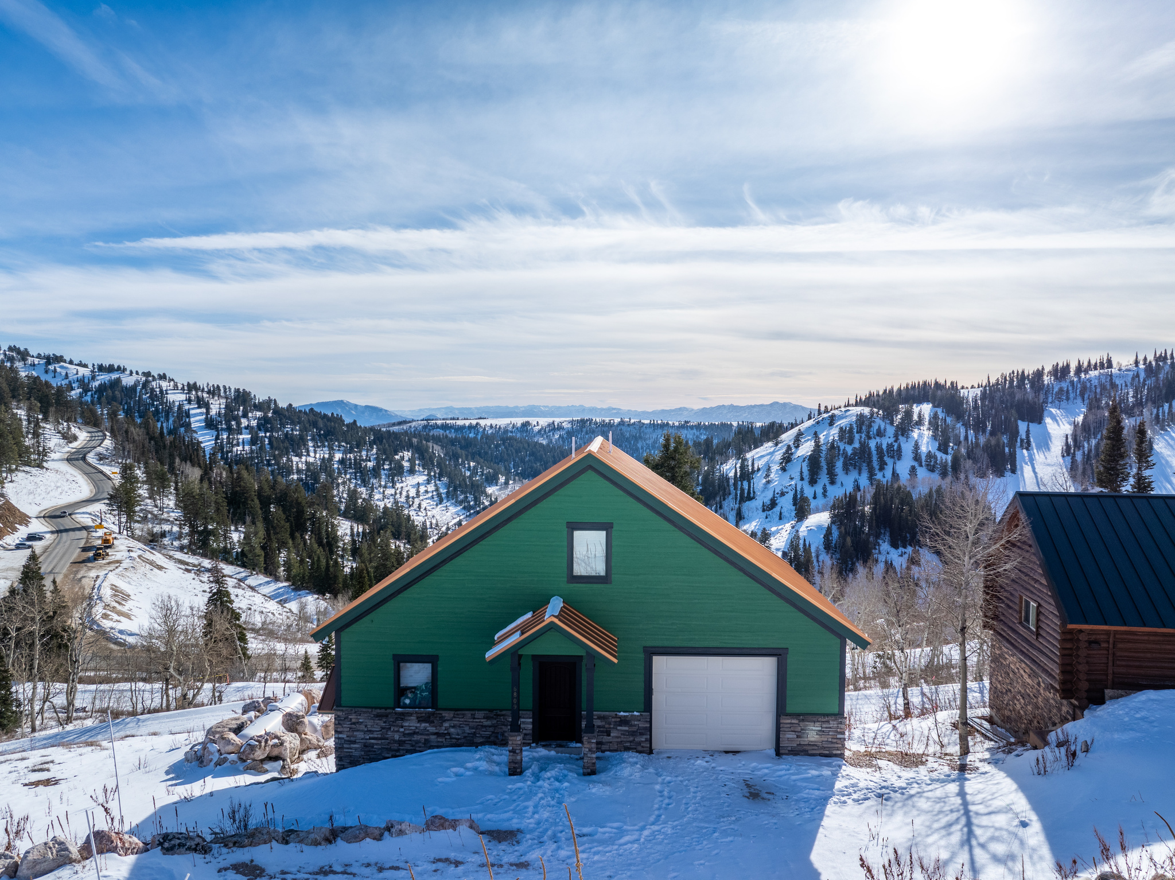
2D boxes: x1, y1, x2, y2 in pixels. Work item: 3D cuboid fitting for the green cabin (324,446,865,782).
[{"bbox_3d":[0.176,4.045,24.063,13.681,8.121,10.855,0,2,2],"label":"green cabin"}]

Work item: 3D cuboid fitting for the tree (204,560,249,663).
[{"bbox_3d":[-37.713,18.341,85.000,4.792,11.884,4.792,0,2,0],"label":"tree"}]

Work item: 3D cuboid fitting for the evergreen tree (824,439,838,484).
[{"bbox_3d":[79.330,7.017,265.000,4.781,14.655,4.781,0,2,0],"label":"evergreen tree"}]

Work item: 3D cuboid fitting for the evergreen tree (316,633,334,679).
[{"bbox_3d":[-25.043,20.610,78.000,1.891,5.063,1.891,0,2,0],"label":"evergreen tree"}]

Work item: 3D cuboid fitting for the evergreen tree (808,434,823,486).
[{"bbox_3d":[74.250,6.420,265.000,4.781,17.047,4.781,0,2,0],"label":"evergreen tree"}]

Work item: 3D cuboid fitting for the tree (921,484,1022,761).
[{"bbox_3d":[9.755,4.491,20.600,2.625,7.142,2.625,0,2,0],"label":"tree"}]

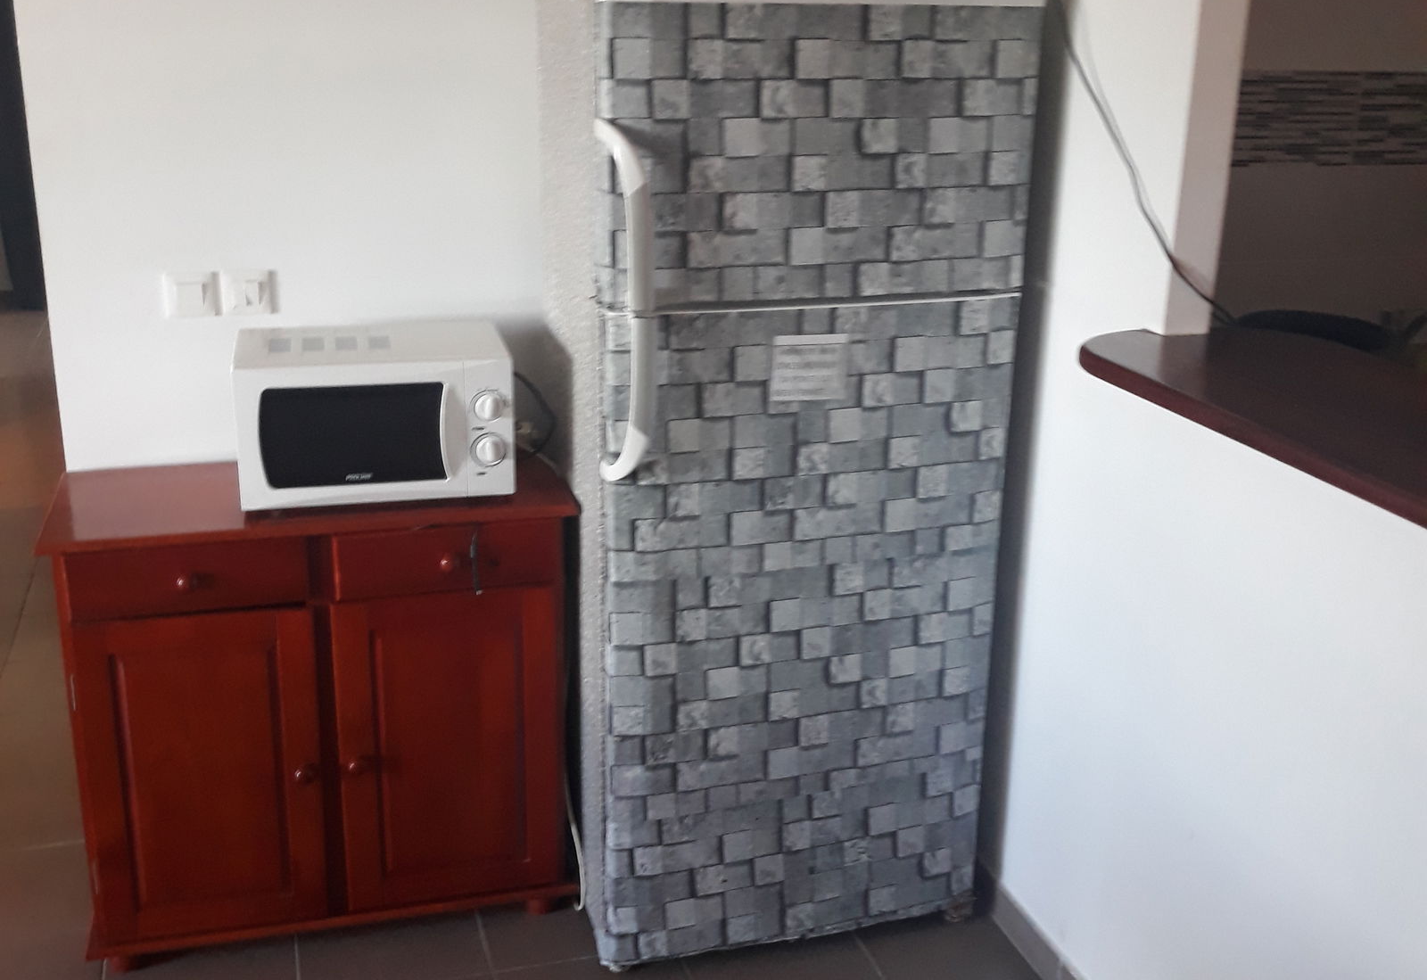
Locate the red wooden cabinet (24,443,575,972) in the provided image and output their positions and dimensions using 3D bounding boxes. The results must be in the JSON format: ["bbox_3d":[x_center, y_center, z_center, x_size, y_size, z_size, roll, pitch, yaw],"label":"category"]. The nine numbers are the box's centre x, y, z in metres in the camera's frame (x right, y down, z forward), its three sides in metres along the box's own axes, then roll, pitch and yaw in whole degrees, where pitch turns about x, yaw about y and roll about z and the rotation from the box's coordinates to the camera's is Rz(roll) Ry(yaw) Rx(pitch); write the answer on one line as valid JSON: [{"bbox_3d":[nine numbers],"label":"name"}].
[{"bbox_3d":[-0.722,0.386,2.777,0.878,0.812,0.442,-4,17,-16],"label":"red wooden cabinet"}]

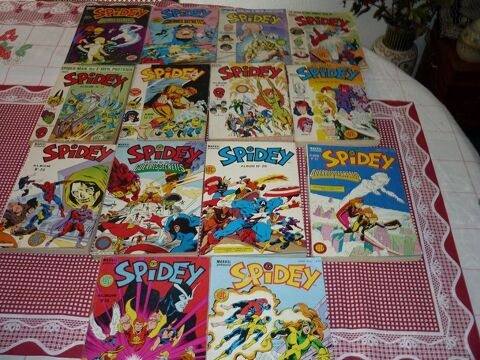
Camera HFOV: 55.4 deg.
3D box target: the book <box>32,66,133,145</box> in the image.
[{"bbox_3d":[-0.324,-0.164,0.969,0.170,0.014,0.247,1,49,0],"label":"book"}]

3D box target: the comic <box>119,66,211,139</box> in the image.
[{"bbox_3d":[-0.152,-0.167,0.972,0.170,0.014,0.247,0,49,0],"label":"comic"}]

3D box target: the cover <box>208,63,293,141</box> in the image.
[{"bbox_3d":[0.020,-0.169,0.976,0.170,0.014,0.247,-1,49,-1],"label":"cover"}]

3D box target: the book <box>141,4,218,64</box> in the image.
[{"bbox_3d":[-0.143,-0.357,1.136,0.170,0.014,0.247,0,49,0],"label":"book"}]

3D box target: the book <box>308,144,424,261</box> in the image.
[{"bbox_3d":[0.207,0.033,0.803,0.170,0.014,0.247,3,49,2],"label":"book"}]

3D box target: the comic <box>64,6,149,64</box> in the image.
[{"bbox_3d":[-0.320,-0.362,1.139,0.170,0.014,0.247,-1,49,-1],"label":"comic"}]

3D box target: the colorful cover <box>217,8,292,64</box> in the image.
[{"bbox_3d":[0.034,-0.354,1.135,0.170,0.014,0.247,0,49,0],"label":"colorful cover"}]

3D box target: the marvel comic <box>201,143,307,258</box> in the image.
[{"bbox_3d":[0.021,0.026,0.807,0.170,0.014,0.247,0,49,0],"label":"marvel comic"}]

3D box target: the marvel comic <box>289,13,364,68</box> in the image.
[{"bbox_3d":[0.207,-0.346,1.129,0.170,0.014,0.247,1,49,1],"label":"marvel comic"}]

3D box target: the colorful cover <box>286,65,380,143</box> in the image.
[{"bbox_3d":[0.190,-0.164,0.972,0.170,0.014,0.247,0,49,0],"label":"colorful cover"}]

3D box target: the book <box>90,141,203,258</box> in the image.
[{"bbox_3d":[-0.151,0.025,0.807,0.170,0.014,0.247,0,49,0],"label":"book"}]

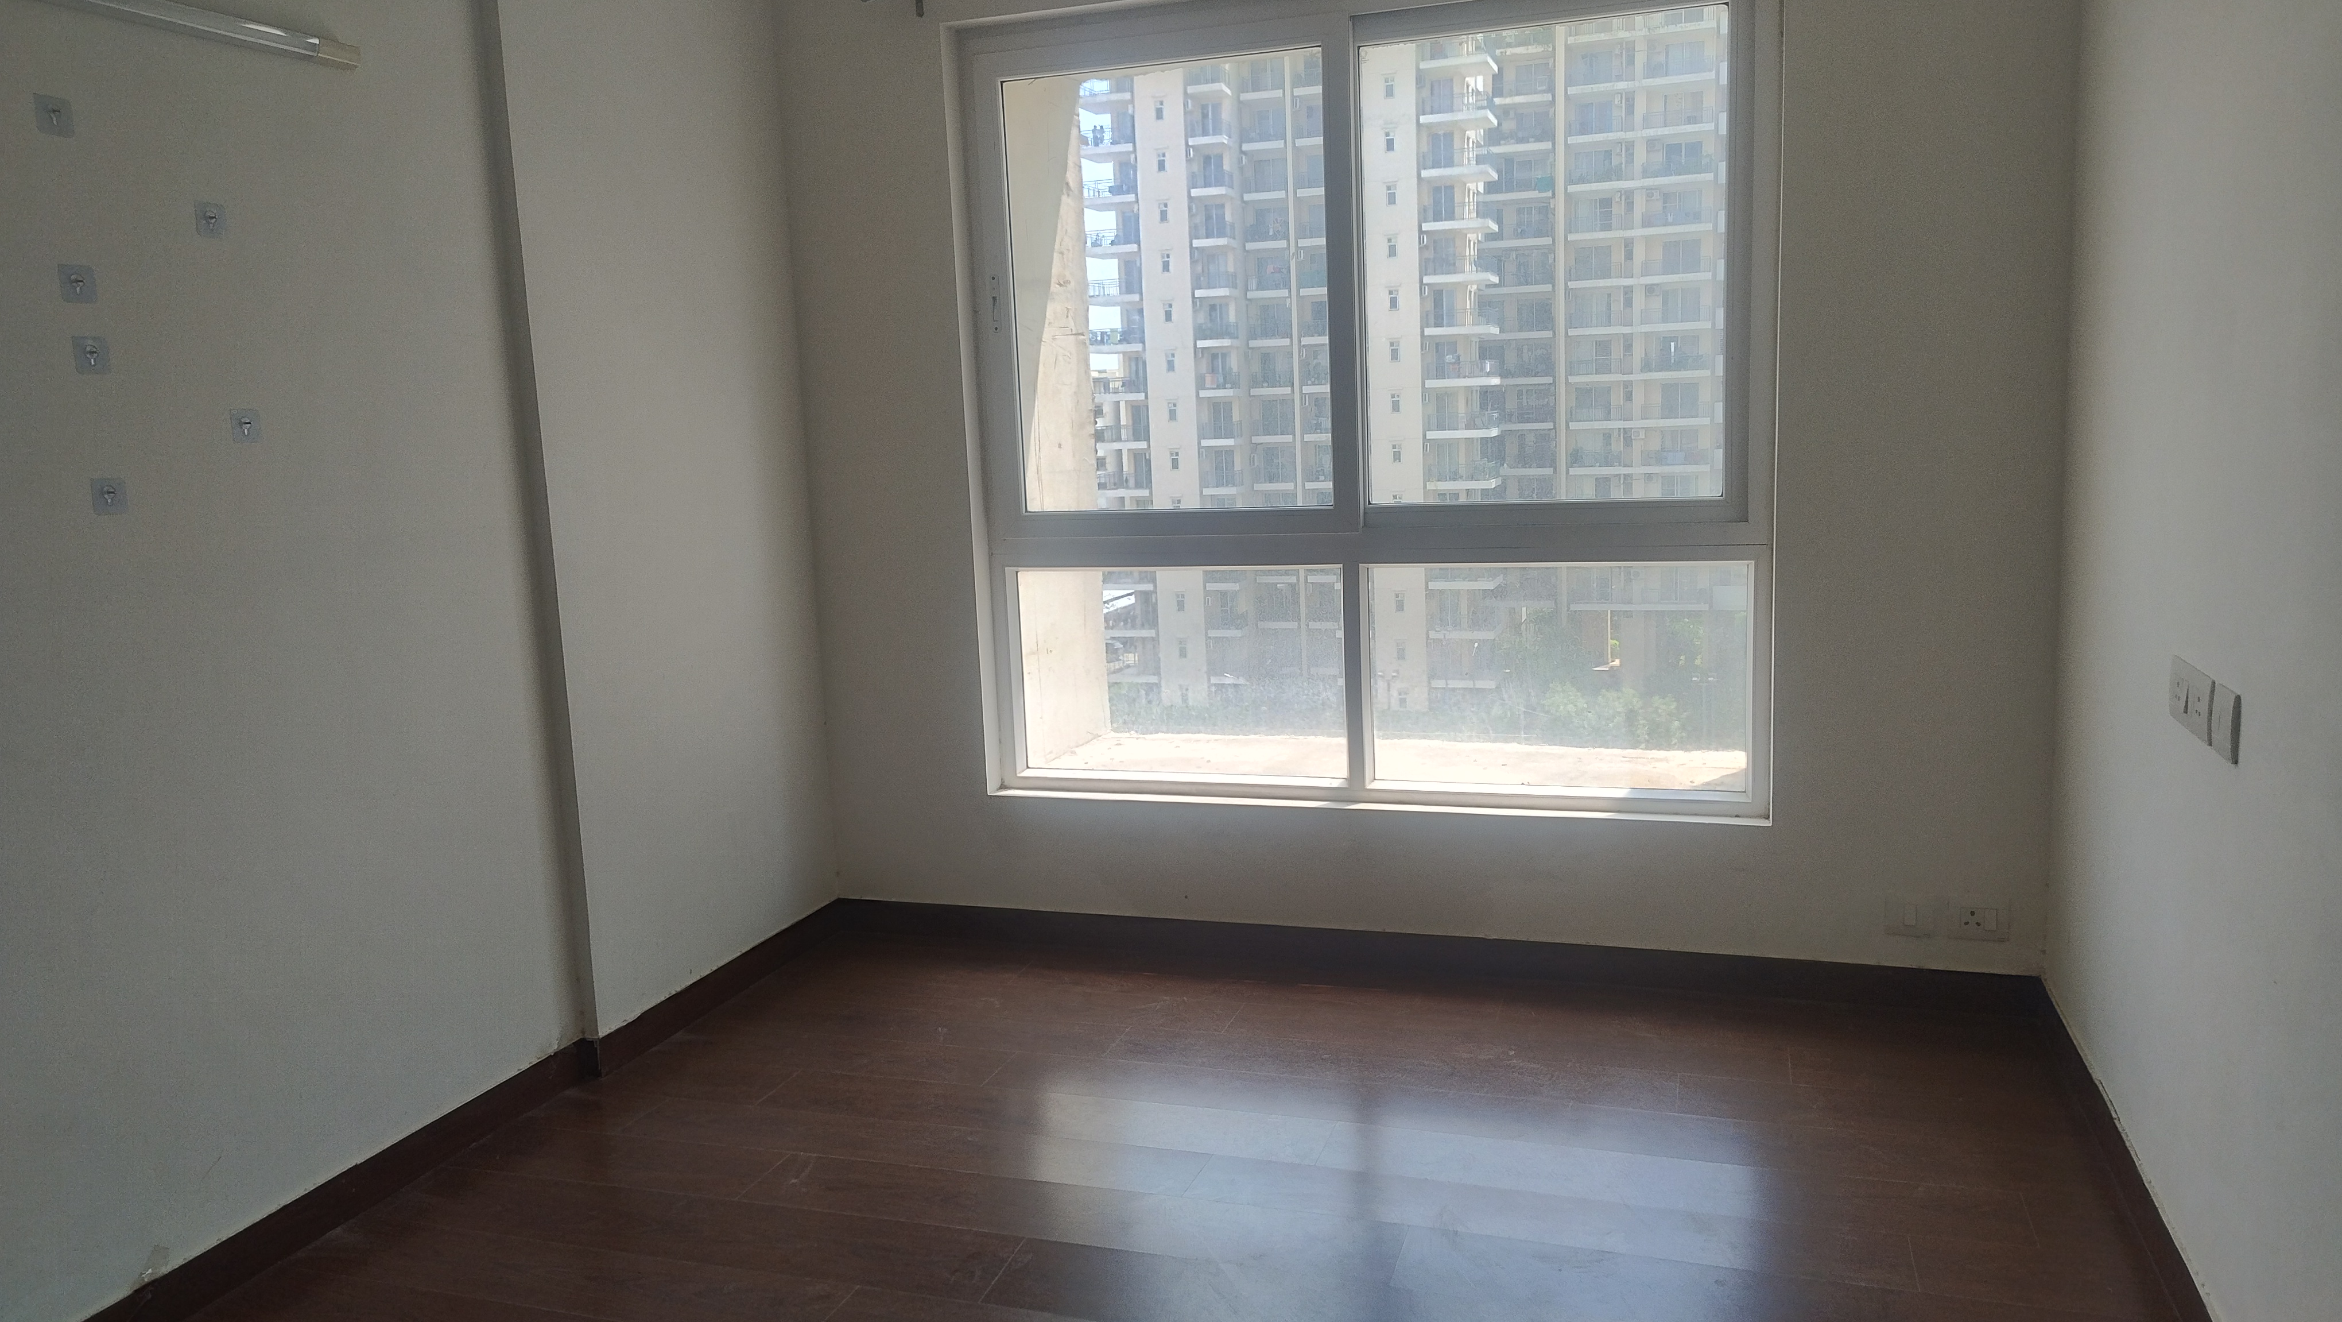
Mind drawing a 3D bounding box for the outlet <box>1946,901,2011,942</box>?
[{"bbox_3d":[1.752,0.566,3.533,0.123,0.089,0.013,1,9,19],"label":"outlet"}]

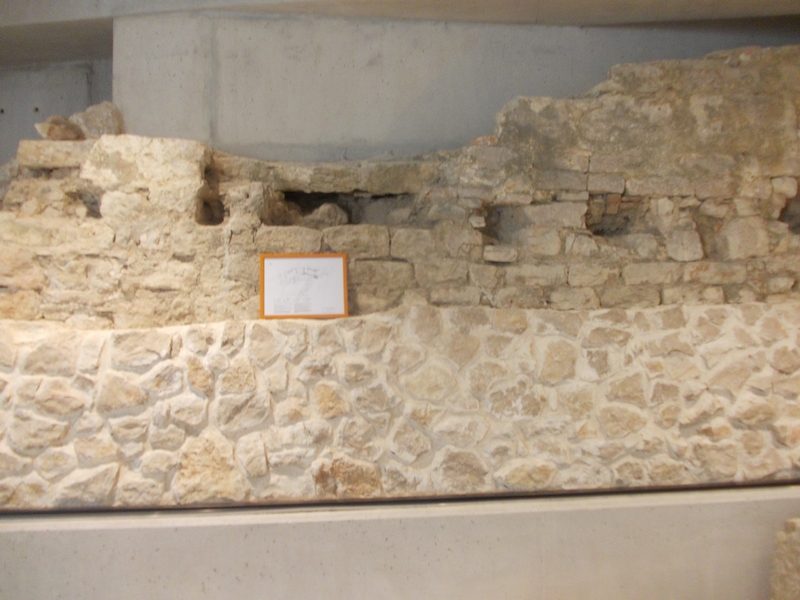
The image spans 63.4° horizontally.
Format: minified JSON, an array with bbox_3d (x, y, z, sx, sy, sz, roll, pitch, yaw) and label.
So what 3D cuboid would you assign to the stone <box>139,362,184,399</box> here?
[{"bbox_3d":[-1.170,0.401,3.223,0.216,0.181,0.160,-1,-3,-4],"label":"stone"}]

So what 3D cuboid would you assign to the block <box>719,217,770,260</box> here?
[{"bbox_3d":[1.980,-0.359,3.822,0.307,0.248,0.200,-1,3,-4],"label":"block"}]

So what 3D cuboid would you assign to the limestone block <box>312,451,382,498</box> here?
[{"bbox_3d":[-0.290,0.936,3.576,0.369,0.257,0.200,-1,3,-4],"label":"limestone block"}]

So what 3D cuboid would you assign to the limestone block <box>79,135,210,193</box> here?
[{"bbox_3d":[-1.359,-0.723,3.573,0.657,0.313,0.360,-1,3,-4],"label":"limestone block"}]

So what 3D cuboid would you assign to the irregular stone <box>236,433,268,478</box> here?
[{"bbox_3d":[-0.783,0.812,3.441,0.171,0.237,0.141,0,2,-6],"label":"irregular stone"}]

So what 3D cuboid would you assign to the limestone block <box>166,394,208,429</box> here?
[{"bbox_3d":[-1.039,0.543,3.149,0.187,0.158,0.140,0,-1,-6],"label":"limestone block"}]

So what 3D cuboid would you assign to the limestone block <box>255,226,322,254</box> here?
[{"bbox_3d":[-0.610,-0.326,3.587,0.357,0.148,0.200,-1,3,-4],"label":"limestone block"}]

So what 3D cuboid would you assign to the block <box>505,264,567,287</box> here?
[{"bbox_3d":[0.755,-0.140,3.705,0.352,0.121,0.160,0,2,-6],"label":"block"}]

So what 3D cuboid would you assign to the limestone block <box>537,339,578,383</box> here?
[{"bbox_3d":[0.862,0.329,3.634,0.232,0.239,0.160,-1,3,-4],"label":"limestone block"}]

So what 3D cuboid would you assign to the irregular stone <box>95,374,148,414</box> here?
[{"bbox_3d":[-1.425,0.481,3.370,0.250,0.201,0.157,0,2,-6],"label":"irregular stone"}]

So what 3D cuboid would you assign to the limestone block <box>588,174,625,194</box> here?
[{"bbox_3d":[1.165,-0.657,3.736,0.209,0.111,0.160,0,2,-6],"label":"limestone block"}]

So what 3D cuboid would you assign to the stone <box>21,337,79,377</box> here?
[{"bbox_3d":[-1.703,0.277,3.207,0.267,0.190,0.180,-1,-3,-4],"label":"stone"}]

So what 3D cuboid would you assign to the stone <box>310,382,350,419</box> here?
[{"bbox_3d":[-0.377,0.534,3.527,0.208,0.190,0.150,-1,3,-4],"label":"stone"}]

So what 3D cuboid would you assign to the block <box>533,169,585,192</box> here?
[{"bbox_3d":[0.862,-0.647,3.476,0.269,0.112,0.160,0,-1,-6],"label":"block"}]

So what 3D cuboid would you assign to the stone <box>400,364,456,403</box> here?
[{"bbox_3d":[0.145,0.447,3.549,0.298,0.201,0.171,0,2,-6],"label":"stone"}]

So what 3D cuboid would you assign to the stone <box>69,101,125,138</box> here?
[{"bbox_3d":[-1.473,-0.867,3.213,0.257,0.184,0.200,0,-1,-7],"label":"stone"}]

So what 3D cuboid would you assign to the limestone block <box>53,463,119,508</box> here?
[{"bbox_3d":[-1.520,0.893,3.189,0.303,0.205,0.180,-1,-3,-4],"label":"limestone block"}]

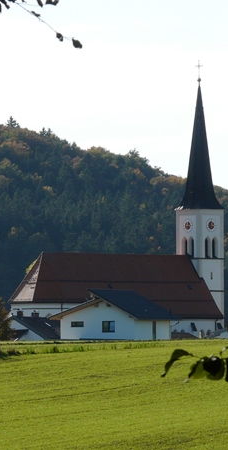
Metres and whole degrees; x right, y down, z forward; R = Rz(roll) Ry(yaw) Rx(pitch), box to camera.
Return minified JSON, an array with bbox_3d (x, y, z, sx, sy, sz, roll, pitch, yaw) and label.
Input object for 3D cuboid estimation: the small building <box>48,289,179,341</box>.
[{"bbox_3d":[0.295,10.704,405.000,11.600,6.100,11.000,-1,-2,28],"label":"small building"}]

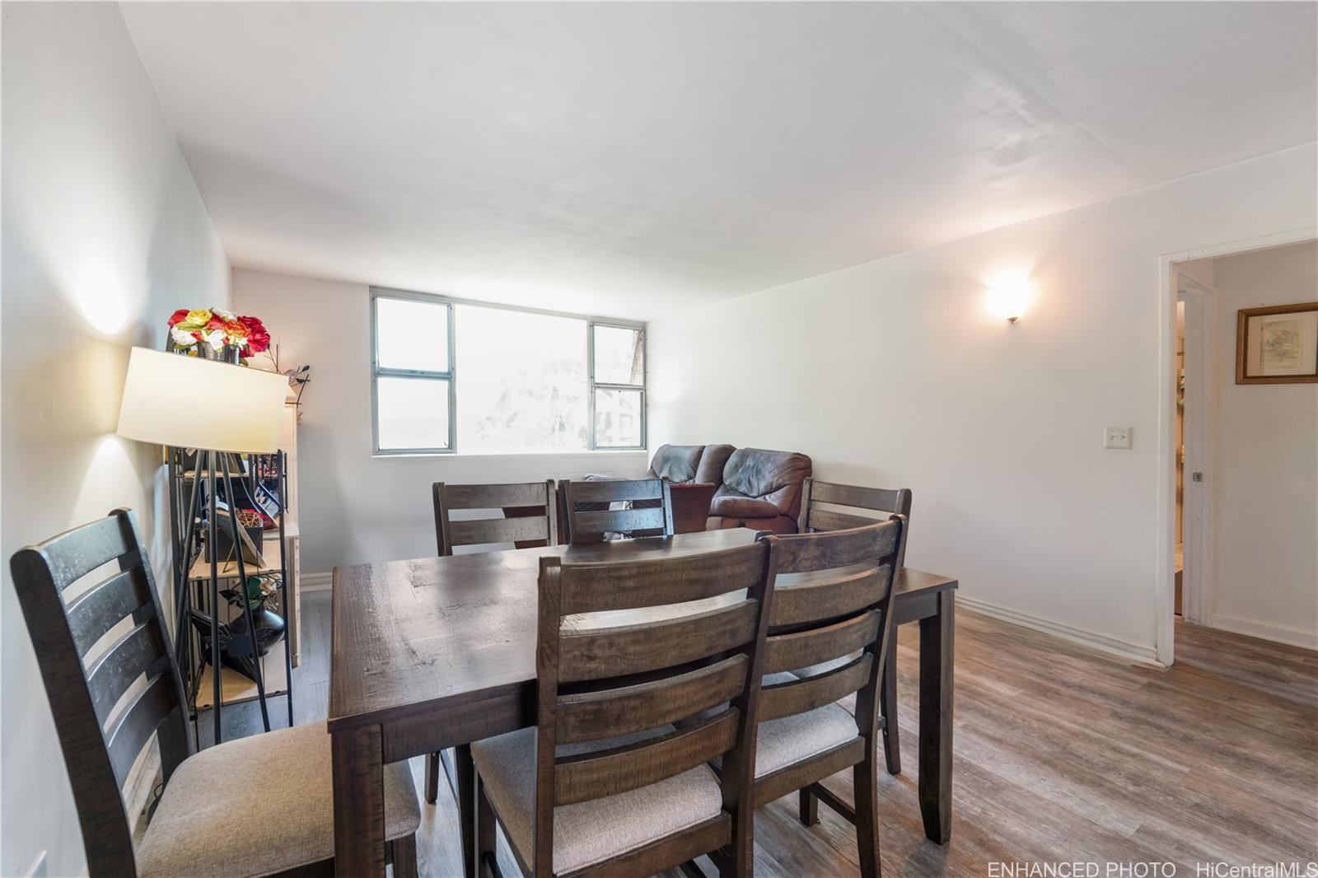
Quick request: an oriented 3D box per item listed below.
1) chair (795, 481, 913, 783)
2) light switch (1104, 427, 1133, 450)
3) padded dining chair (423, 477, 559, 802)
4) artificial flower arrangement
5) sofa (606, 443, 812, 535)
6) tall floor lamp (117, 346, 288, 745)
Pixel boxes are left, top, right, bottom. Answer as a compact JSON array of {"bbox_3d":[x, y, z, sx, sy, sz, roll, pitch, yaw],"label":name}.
[{"bbox_3d":[0.581,0.677,1.931,0.500,1.000,0.465,-1,2,-31],"label":"chair"},{"bbox_3d":[2.477,-0.005,2.760,0.015,0.117,0.117,-1,2,-35],"label":"light switch"},{"bbox_3d":[-0.570,0.676,1.887,0.465,1.000,0.500,0,1,-22],"label":"padded dining chair"},{"bbox_3d":[-1.809,-0.391,2.122,0.340,0.250,0.340,-1,2,-35],"label":"artificial flower arrangement"},{"bbox_3d":[0.370,0.612,4.780,0.920,1.000,2.050,-1,2,-35],"label":"sofa"},{"bbox_3d":[-1.384,0.467,1.591,0.390,1.430,0.390,-1,2,-35],"label":"tall floor lamp"}]

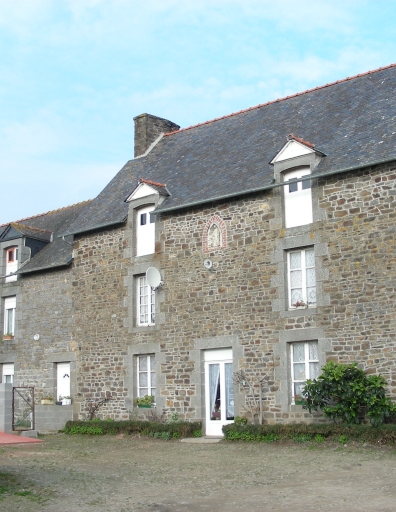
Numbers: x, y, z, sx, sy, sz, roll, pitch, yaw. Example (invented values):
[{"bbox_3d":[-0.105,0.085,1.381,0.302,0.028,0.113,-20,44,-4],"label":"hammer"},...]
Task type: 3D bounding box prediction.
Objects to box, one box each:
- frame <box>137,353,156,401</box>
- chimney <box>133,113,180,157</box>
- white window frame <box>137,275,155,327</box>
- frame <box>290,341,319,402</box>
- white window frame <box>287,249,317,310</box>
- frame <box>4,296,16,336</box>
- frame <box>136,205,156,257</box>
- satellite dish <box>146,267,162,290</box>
[{"bbox_3d":[-1.538,3.790,22.878,0.840,1.500,0.120,-10,-15,38],"label":"frame"},{"bbox_3d":[-1.607,-4.505,29.852,0.700,1.660,1.940,-10,-15,38],"label":"chimney"},{"bbox_3d":[-1.502,1.390,23.470,0.960,1.588,0.120,-10,-15,38],"label":"white window frame"},{"bbox_3d":[2.796,3.027,19.396,0.860,1.580,0.120,-10,-15,38],"label":"frame"},{"bbox_3d":[2.850,0.620,19.965,0.970,1.609,0.120,-10,-15,38],"label":"white window frame"},{"bbox_3d":[-6.836,2.275,27.589,0.760,1.520,0.120,-10,-15,38],"label":"frame"},{"bbox_3d":[-1.555,-0.783,23.906,0.960,1.545,0.120,-10,-15,38],"label":"frame"},{"bbox_3d":[-1.317,0.666,22.677,0.600,0.680,0.300,9,-15,-40],"label":"satellite dish"}]

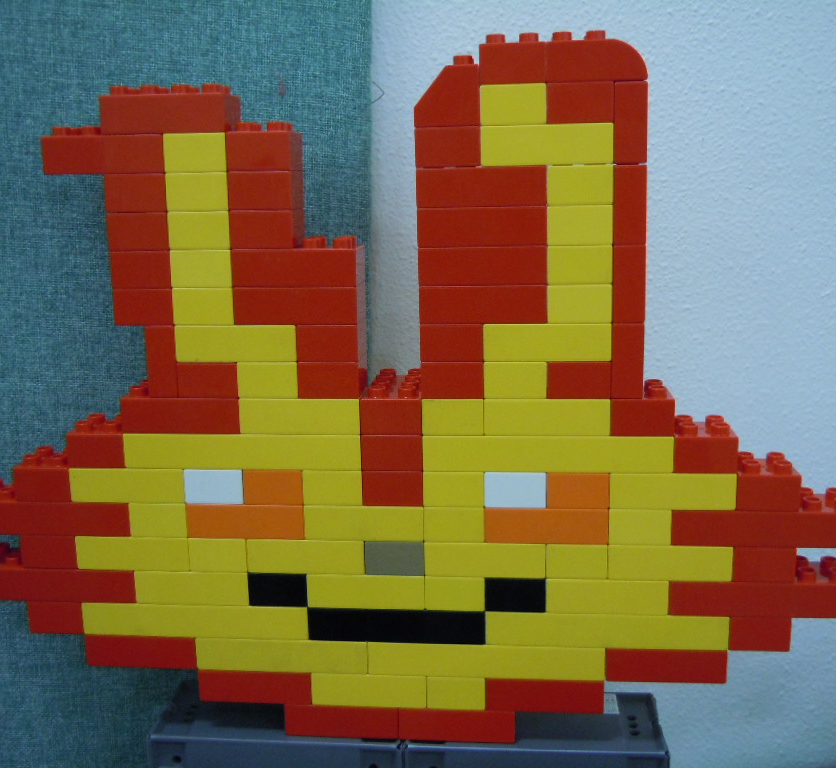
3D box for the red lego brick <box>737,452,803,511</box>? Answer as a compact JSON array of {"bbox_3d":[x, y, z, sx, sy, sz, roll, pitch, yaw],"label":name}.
[{"bbox_3d":[0.179,0.050,0.524,0.032,0.024,0.032,0,11,6],"label":"red lego brick"}]

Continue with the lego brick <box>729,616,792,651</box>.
[{"bbox_3d":[0.181,0.127,0.542,0.032,0.021,0.032,0,11,5],"label":"lego brick"}]

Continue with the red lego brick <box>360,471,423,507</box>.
[{"bbox_3d":[-0.012,0.052,0.545,0.032,0.021,0.032,0,11,6],"label":"red lego brick"}]

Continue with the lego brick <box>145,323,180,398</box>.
[{"bbox_3d":[-0.132,-0.015,0.540,0.016,0.041,0.032,0,10,6],"label":"lego brick"}]

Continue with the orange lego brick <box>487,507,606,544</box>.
[{"bbox_3d":[0.068,0.069,0.538,0.064,0.021,0.032,0,11,6],"label":"orange lego brick"}]

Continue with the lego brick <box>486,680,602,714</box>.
[{"bbox_3d":[0.070,0.165,0.558,0.064,0.020,0.032,0,11,5],"label":"lego brick"}]

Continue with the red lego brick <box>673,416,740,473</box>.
[{"bbox_3d":[0.148,0.031,0.526,0.032,0.023,0.032,0,11,5],"label":"red lego brick"}]

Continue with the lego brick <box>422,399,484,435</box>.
[{"bbox_3d":[0.019,0.012,0.532,0.032,0.021,0.032,0,11,6],"label":"lego brick"}]

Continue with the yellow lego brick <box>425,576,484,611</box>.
[{"bbox_3d":[0.021,0.108,0.553,0.032,0.021,0.032,0,11,5],"label":"yellow lego brick"}]

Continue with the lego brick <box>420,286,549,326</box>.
[{"bbox_3d":[0.034,-0.043,0.519,0.064,0.021,0.032,0,11,7],"label":"lego brick"}]

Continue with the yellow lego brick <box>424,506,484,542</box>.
[{"bbox_3d":[0.021,0.069,0.543,0.032,0.023,0.032,0,11,6],"label":"yellow lego brick"}]

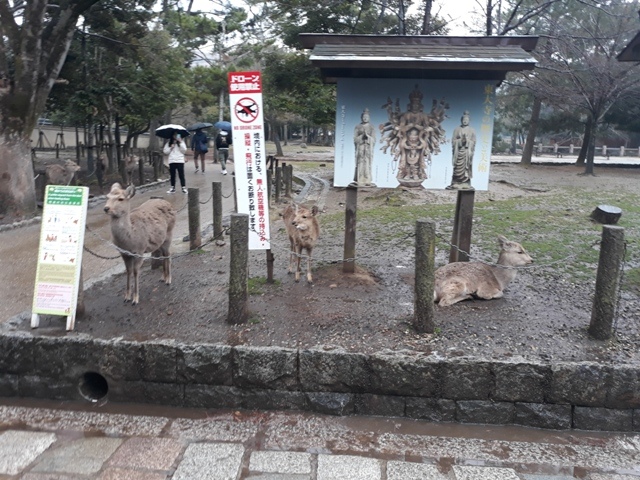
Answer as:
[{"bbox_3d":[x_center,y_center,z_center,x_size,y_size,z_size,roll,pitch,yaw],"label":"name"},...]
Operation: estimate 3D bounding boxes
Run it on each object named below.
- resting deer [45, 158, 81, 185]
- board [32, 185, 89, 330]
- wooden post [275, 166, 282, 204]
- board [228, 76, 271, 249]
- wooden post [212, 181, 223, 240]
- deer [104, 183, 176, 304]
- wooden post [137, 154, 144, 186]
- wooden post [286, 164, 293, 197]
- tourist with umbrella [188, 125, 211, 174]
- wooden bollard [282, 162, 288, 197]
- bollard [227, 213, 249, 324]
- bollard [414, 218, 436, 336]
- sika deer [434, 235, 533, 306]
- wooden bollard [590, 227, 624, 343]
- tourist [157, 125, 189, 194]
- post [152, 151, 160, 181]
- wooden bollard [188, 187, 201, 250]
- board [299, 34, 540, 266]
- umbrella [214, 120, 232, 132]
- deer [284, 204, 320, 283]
[{"bbox_3d":[-6.439,-1.652,12.423,0.980,0.715,0.412,5,12,17],"label":"resting deer"},{"bbox_3d":[-2.008,0.121,3.860,0.323,1.068,0.372,2,12,5],"label":"board"},{"bbox_3d":[-0.888,-1.170,10.729,0.120,0.775,0.120,1,11,-5],"label":"wooden post"},{"bbox_3d":[-0.671,-0.718,4.836,0.314,1.723,0.069,-2,12,2],"label":"board"},{"bbox_3d":[-1.354,-0.377,6.601,0.120,0.755,0.120,-1,11,-12],"label":"wooden post"},{"bbox_3d":[-1.587,-0.011,4.581,0.372,1.049,0.980,5,12,16],"label":"deer"},{"bbox_3d":[-4.592,-1.751,12.764,0.115,0.740,0.115,-2,12,-19],"label":"wooden post"},{"bbox_3d":[-0.733,-1.426,12.091,0.130,0.770,0.130,1,11,-4],"label":"wooden post"},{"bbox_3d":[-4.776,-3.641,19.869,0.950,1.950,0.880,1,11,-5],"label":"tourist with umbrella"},{"bbox_3d":[-0.902,-1.554,12.701,0.157,0.802,0.157,0,12,-4],"label":"wooden bollard"},{"bbox_3d":[-0.584,0.213,3.562,0.135,0.790,0.135,0,11,-9],"label":"bollard"},{"bbox_3d":[0.736,0.262,3.490,0.140,0.790,0.140,1,11,13],"label":"bollard"},{"bbox_3d":[1.423,0.236,4.372,0.840,0.530,0.360,-1,11,-14],"label":"sika deer"},{"bbox_3d":[2.180,0.318,3.780,0.163,0.862,0.163,8,14,30],"label":"wooden bollard"},{"bbox_3d":[-3.728,-2.041,12.573,0.840,1.690,0.800,-2,11,-16],"label":"tourist"},{"bbox_3d":[-4.781,-2.112,14.509,0.145,0.780,0.145,-2,11,-18],"label":"post"},{"bbox_3d":[-1.628,-0.282,6.474,0.151,0.810,0.151,-2,12,-14],"label":"wooden bollard"},{"bbox_3d":[0.939,-0.820,5.196,2.352,2.473,0.931,2,12,3],"label":"board"},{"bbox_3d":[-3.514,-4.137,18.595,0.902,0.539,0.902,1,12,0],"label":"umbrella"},{"bbox_3d":[-0.234,-0.009,5.269,0.304,0.813,0.804,-4,13,-21],"label":"deer"}]

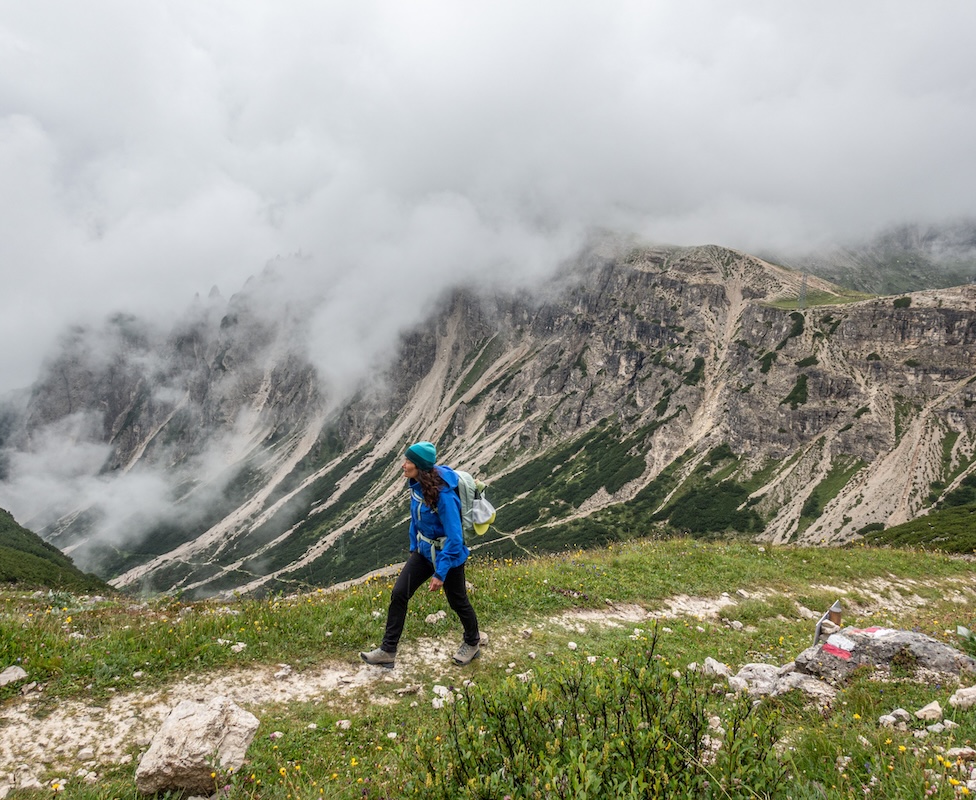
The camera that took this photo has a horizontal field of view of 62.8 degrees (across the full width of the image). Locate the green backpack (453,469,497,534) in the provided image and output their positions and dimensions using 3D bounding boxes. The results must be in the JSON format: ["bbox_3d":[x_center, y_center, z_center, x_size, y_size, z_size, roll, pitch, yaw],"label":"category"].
[{"bbox_3d":[-0.127,0.755,5.780,0.250,0.490,0.290,-6,9,-25],"label":"green backpack"}]

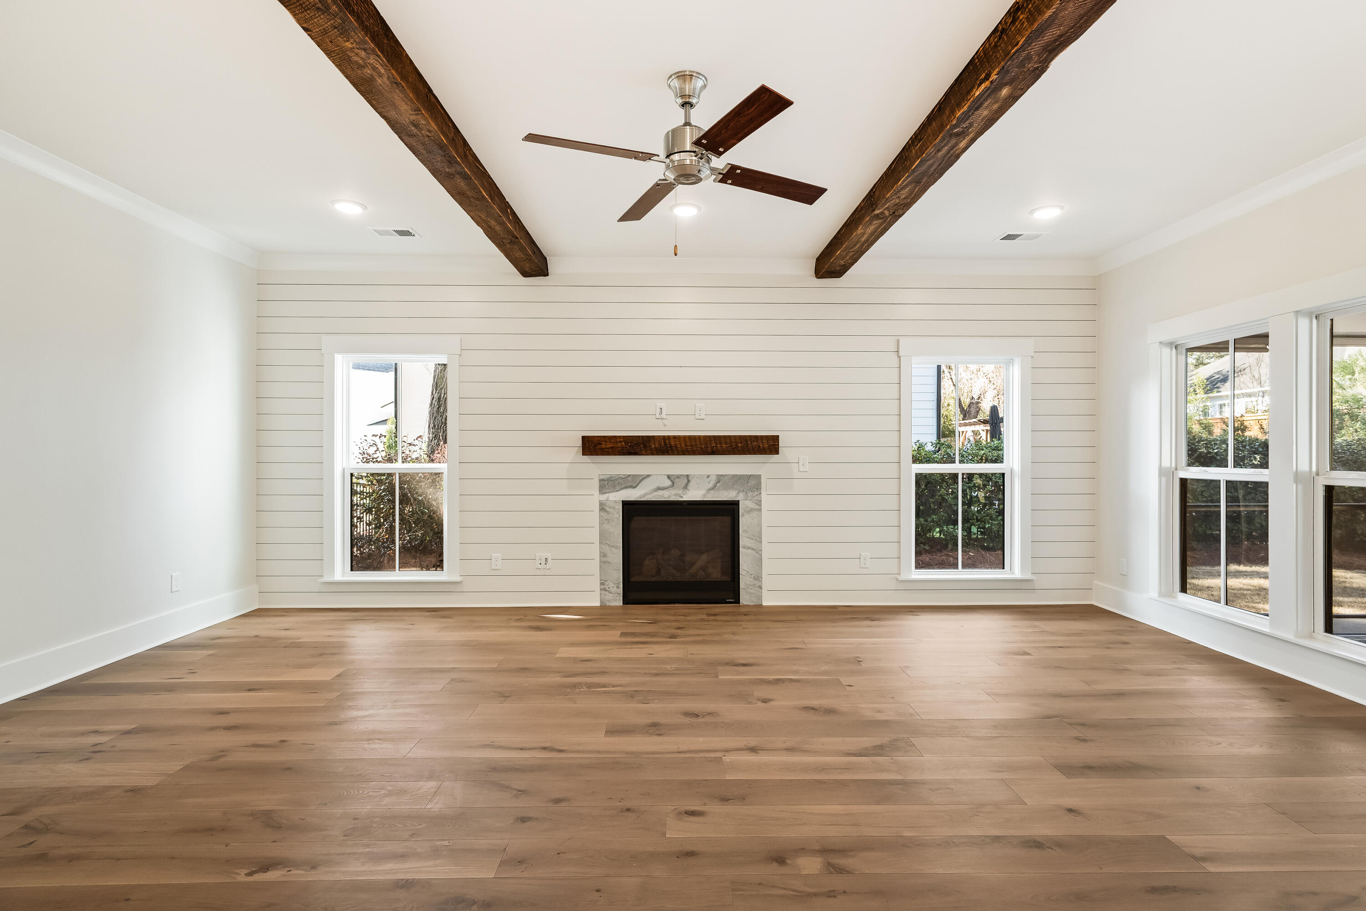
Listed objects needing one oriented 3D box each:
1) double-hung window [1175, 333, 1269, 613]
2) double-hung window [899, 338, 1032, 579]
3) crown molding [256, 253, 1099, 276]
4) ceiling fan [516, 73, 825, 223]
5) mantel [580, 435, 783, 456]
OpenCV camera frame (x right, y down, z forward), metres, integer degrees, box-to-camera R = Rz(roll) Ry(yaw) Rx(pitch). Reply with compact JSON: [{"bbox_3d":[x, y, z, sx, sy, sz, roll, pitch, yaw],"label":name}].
[{"bbox_3d":[3.448,0.100,4.300,0.110,1.700,0.845,0,0,-1],"label":"double-hung window"},{"bbox_3d":[2.238,0.029,5.462,1.060,1.904,0.150,0,0,-1],"label":"double-hung window"},{"bbox_3d":[0.000,-1.491,5.340,6.622,0.111,0.075,0,0,-1],"label":"crown molding"},{"bbox_3d":[0.021,-1.334,2.786,1.320,0.413,1.320,0,0,-26],"label":"ceiling fan"},{"bbox_3d":[-0.016,-0.072,5.297,1.507,0.148,0.168,0,0,-1],"label":"mantel"}]

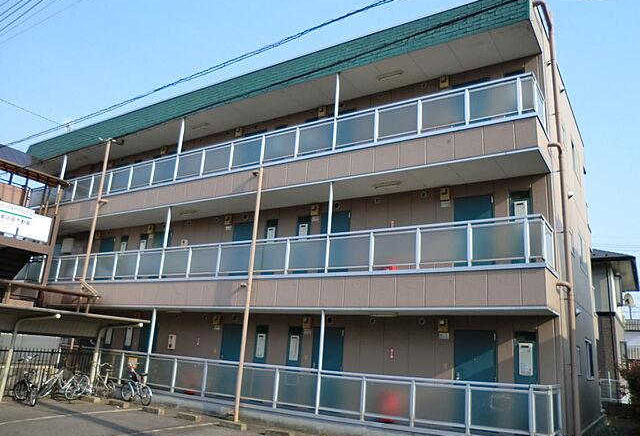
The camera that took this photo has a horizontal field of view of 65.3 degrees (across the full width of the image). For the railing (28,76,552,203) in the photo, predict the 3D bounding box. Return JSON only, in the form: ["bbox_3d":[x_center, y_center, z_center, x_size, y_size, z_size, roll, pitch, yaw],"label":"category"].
[{"bbox_3d":[-3.349,-1.370,14.634,18.360,0.850,1.224,-6,-19,32],"label":"railing"}]

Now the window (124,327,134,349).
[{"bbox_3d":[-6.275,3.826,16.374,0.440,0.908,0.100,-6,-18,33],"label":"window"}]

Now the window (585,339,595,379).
[{"bbox_3d":[7.425,3.904,13.746,0.100,0.987,1.524,-6,-18,33],"label":"window"}]

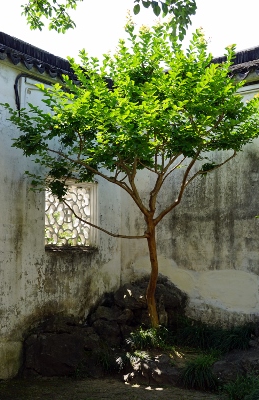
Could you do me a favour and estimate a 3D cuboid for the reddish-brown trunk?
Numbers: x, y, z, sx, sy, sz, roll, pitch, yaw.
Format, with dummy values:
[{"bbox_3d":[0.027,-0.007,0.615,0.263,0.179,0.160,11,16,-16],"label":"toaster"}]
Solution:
[{"bbox_3d":[0.287,0.968,6.250,0.150,1.360,0.140,0,-5,0],"label":"reddish-brown trunk"}]

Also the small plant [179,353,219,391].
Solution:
[{"bbox_3d":[0.772,1.920,5.600,0.450,0.370,0.430,0,-5,0],"label":"small plant"}]

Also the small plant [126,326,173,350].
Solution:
[{"bbox_3d":[0.244,1.689,6.100,0.550,0.270,0.430,0,-5,0],"label":"small plant"}]

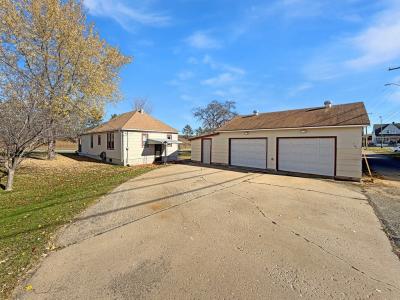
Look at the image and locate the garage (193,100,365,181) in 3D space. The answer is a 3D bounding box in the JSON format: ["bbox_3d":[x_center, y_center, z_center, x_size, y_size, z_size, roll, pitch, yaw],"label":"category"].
[{"bbox_3d":[5.752,-1.068,14.187,11.900,4.500,7.500,3,4,41],"label":"garage"}]

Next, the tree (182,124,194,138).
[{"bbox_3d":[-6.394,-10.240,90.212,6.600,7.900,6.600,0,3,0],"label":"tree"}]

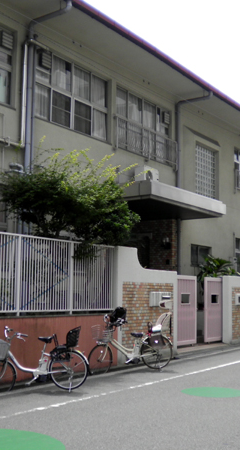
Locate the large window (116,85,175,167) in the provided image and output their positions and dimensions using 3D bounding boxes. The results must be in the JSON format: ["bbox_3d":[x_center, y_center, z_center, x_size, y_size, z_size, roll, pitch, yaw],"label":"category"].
[{"bbox_3d":[0.794,-2.823,17.952,0.180,1.730,3.336,-4,-8,34],"label":"large window"}]

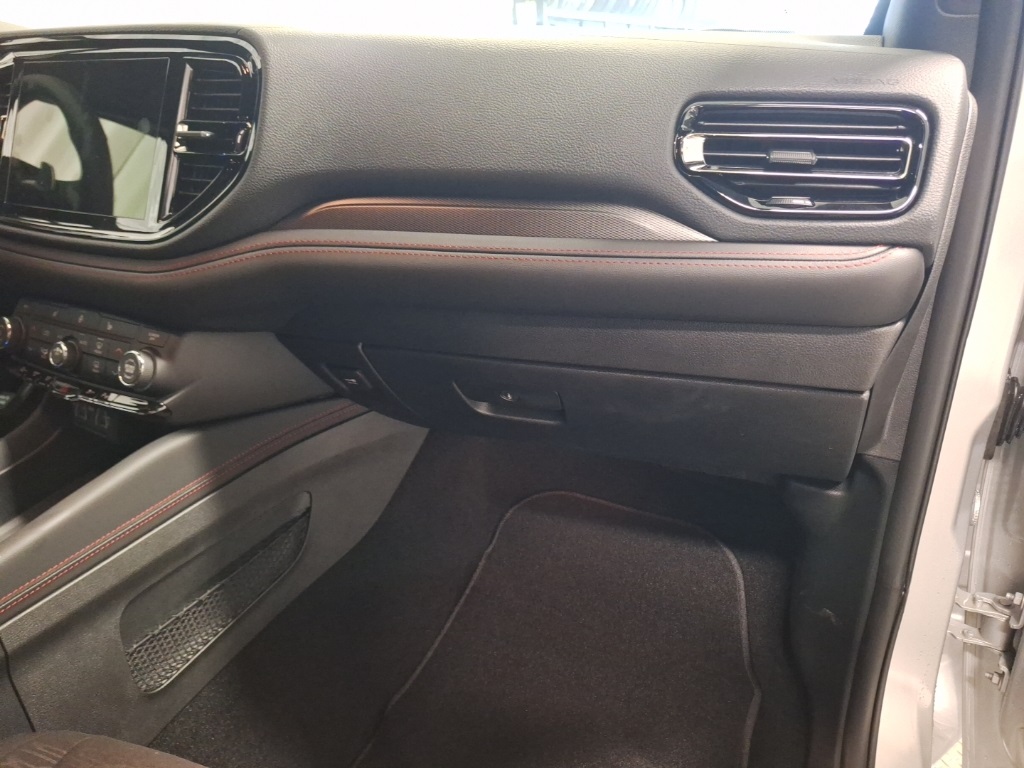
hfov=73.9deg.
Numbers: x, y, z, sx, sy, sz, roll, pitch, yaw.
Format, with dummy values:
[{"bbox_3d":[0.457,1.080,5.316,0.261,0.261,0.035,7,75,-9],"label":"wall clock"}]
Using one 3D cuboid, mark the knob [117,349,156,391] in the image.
[{"bbox_3d":[-0.310,-0.012,0.562,0.034,0.034,0.014,12,0,26],"label":"knob"}]

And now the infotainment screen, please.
[{"bbox_3d":[-0.386,-0.223,0.618,0.212,0.135,0.014,12,4,26],"label":"infotainment screen"}]

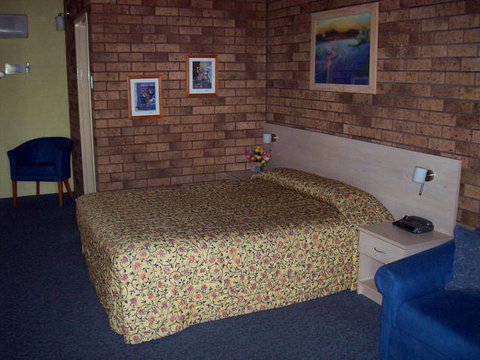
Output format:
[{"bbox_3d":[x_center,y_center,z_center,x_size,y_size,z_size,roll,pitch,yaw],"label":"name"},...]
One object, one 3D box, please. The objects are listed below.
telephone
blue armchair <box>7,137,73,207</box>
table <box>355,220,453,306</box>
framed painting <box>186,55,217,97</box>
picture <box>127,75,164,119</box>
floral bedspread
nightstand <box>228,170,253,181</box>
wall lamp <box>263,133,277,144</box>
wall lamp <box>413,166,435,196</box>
[{"bbox_3d":[1.195,0.297,3.436,0.165,0.066,0.245,-6,14,-26],"label":"telephone"},{"bbox_3d":[-2.310,-0.110,5.943,0.640,0.770,0.580,0,12,2],"label":"blue armchair"},{"bbox_3d":[1.109,0.587,3.417,0.410,0.495,0.450,-6,14,-26],"label":"table"},{"bbox_3d":[-0.372,-1.042,4.973,0.333,0.403,0.028,-6,14,-26],"label":"framed painting"},{"bbox_3d":[-0.903,-0.790,4.761,0.333,0.405,0.028,-6,14,-26],"label":"picture"},{"bbox_3d":[-0.105,0.373,3.957,2.080,0.680,1.610,-6,14,-26],"label":"floral bedspread"},{"bbox_3d":[0.166,0.176,5.134,0.420,0.460,0.440,-5,13,-25],"label":"nightstand"},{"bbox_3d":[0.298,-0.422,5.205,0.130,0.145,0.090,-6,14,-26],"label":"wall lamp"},{"bbox_3d":[1.230,0.006,3.358,0.135,0.200,0.090,-6,14,-26],"label":"wall lamp"}]

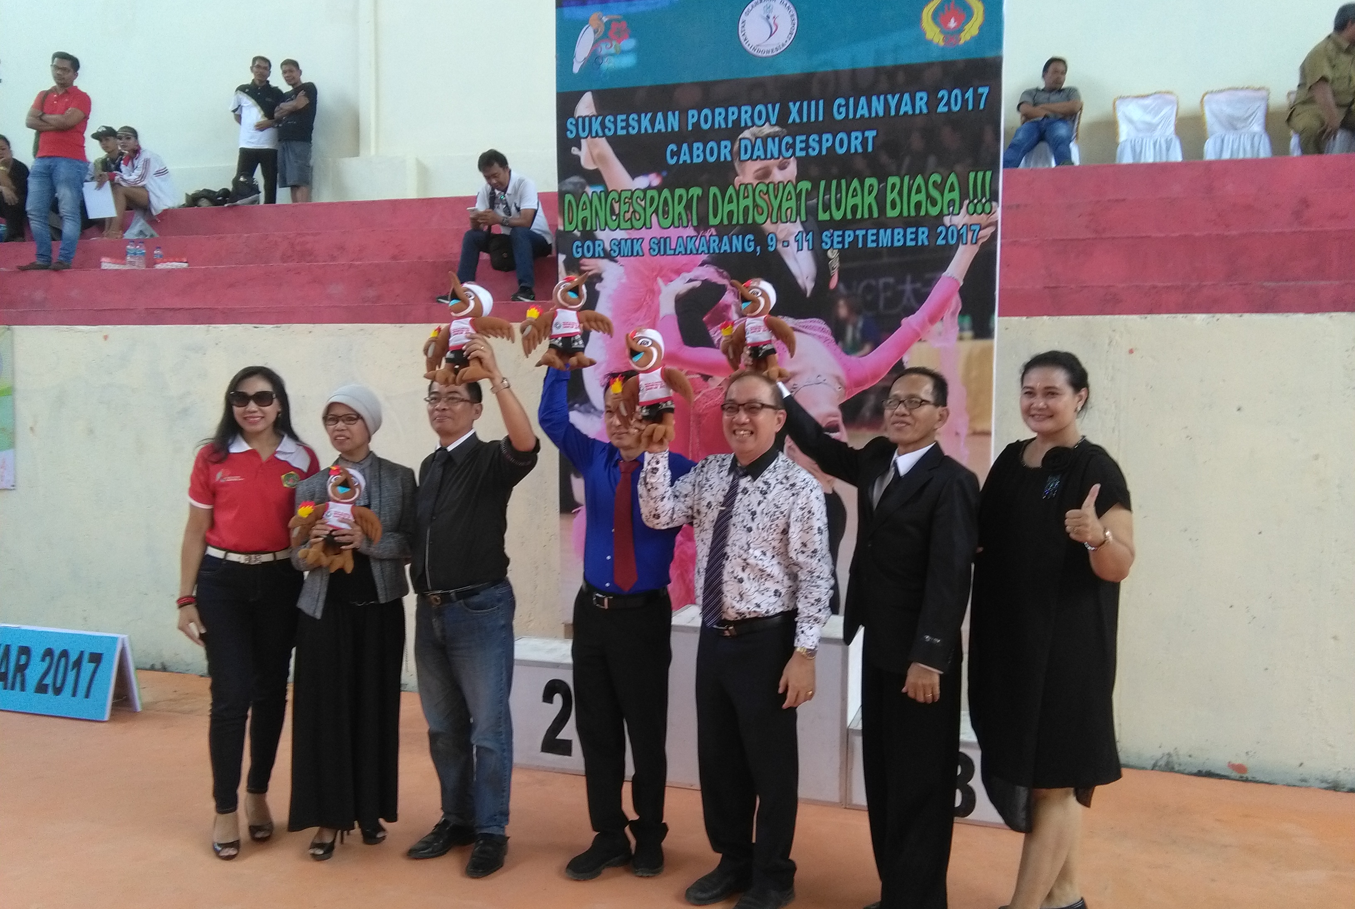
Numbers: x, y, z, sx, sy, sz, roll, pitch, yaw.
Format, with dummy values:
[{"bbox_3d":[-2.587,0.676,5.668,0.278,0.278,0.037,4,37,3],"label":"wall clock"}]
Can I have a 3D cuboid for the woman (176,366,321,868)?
[{"bbox_3d":[-1.490,0.527,3.824,0.480,1.660,0.340,0,2,-18],"label":"woman"}]

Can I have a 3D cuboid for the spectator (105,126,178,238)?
[{"bbox_3d":[-4.744,-2.360,9.637,0.480,1.072,0.720,2,4,24],"label":"spectator"}]

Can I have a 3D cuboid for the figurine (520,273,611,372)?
[{"bbox_3d":[-0.358,-0.427,3.550,0.310,0.315,0.200,0,3,-6],"label":"figurine"}]

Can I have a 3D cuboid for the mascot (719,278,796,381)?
[{"bbox_3d":[0.265,-0.415,3.630,0.260,0.340,0.180,-4,3,27],"label":"mascot"}]

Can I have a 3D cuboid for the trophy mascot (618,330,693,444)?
[{"bbox_3d":[-0.067,-0.197,3.220,0.240,0.350,0.190,1,3,15],"label":"trophy mascot"}]

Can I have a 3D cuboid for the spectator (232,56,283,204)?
[{"bbox_3d":[-4.204,-3.137,10.979,0.480,1.660,0.340,0,2,-14],"label":"spectator"}]

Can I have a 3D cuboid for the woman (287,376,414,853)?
[{"bbox_3d":[-1.127,0.563,3.796,0.450,1.600,0.400,0,2,-7],"label":"woman"}]

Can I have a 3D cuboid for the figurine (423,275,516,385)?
[{"bbox_3d":[-0.671,-0.403,3.520,0.300,0.355,0.200,1,3,14],"label":"figurine"}]

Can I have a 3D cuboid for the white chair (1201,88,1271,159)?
[{"bbox_3d":[4.426,-2.541,8.679,0.480,0.890,0.500,1,2,17],"label":"white chair"}]

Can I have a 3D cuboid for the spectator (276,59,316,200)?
[{"bbox_3d":[-3.767,-3.072,10.846,0.460,1.650,0.340,2,4,24],"label":"spectator"}]

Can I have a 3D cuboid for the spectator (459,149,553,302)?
[{"bbox_3d":[-1.173,-1.488,7.160,0.560,1.038,0.750,2,3,22],"label":"spectator"}]

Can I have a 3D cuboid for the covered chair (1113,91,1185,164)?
[{"bbox_3d":[3.814,-2.556,8.865,0.480,0.890,0.500,1,2,17],"label":"covered chair"}]

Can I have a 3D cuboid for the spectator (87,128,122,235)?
[{"bbox_3d":[-5.054,-2.373,9.732,0.460,1.084,0.700,2,3,22],"label":"spectator"}]

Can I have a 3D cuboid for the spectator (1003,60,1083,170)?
[{"bbox_3d":[2.964,-2.720,8.910,0.580,1.180,0.850,2,2,19],"label":"spectator"}]

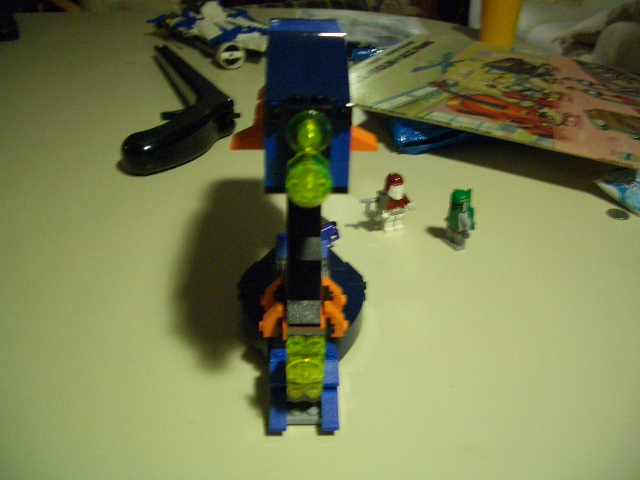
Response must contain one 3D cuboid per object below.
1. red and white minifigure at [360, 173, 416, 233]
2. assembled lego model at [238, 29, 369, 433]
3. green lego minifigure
[{"bbox_3d":[0.048,-0.026,0.456,0.035,0.042,0.023,-13,32,-21],"label":"red and white minifigure"},{"bbox_3d":[-0.008,-0.015,0.315,0.074,0.166,0.152,-1,30,-1],"label":"assembled lego model"},{"bbox_3d":[0.094,-0.015,0.437,0.021,0.043,0.022,-14,33,-23],"label":"green lego minifigure"}]

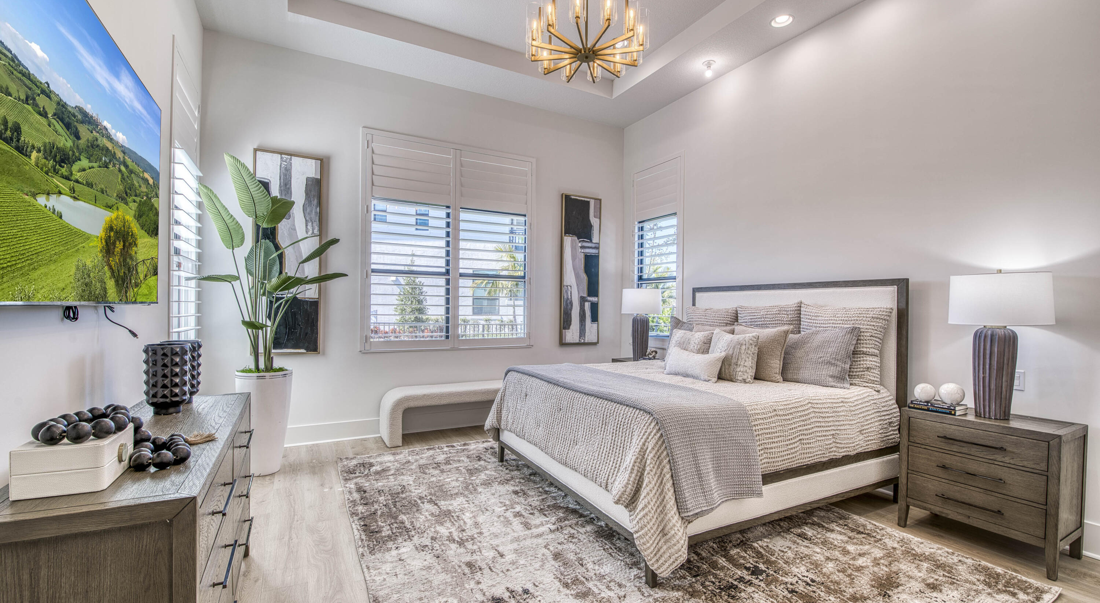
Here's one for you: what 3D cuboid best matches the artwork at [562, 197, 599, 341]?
[{"bbox_3d":[0.401,-0.403,5.920,0.577,1.900,0.045,1,0,-29],"label":"artwork"}]

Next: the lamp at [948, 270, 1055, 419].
[{"bbox_3d":[2.659,0.249,2.726,0.455,0.870,0.455,1,-1,-29],"label":"lamp"}]

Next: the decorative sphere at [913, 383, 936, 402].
[{"bbox_3d":[2.384,0.579,2.913,0.111,0.111,0.111,1,-1,-29],"label":"decorative sphere"}]

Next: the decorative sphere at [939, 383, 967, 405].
[{"bbox_3d":[2.487,0.572,2.839,0.126,0.124,0.126,1,0,-29],"label":"decorative sphere"}]

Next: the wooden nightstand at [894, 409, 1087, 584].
[{"bbox_3d":[2.619,1.061,2.755,0.455,0.743,0.705,1,0,-29],"label":"wooden nightstand"}]

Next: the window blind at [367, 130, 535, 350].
[{"bbox_3d":[-1.073,-0.619,5.200,2.000,2.300,0.100,1,-1,-29],"label":"window blind"}]

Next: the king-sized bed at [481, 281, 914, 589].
[{"bbox_3d":[1.058,0.618,3.667,2.380,1.590,2.090,1,0,-27],"label":"king-sized bed"}]

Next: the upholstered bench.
[{"bbox_3d":[-0.995,1.176,5.009,1.540,0.510,0.450,1,-1,-29],"label":"upholstered bench"}]

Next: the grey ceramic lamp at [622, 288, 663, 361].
[{"bbox_3d":[1.083,0.269,5.377,0.452,0.870,0.452,1,0,0],"label":"grey ceramic lamp"}]

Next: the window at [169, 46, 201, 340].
[{"bbox_3d":[-2.774,-0.650,3.493,0.100,2.300,0.930,1,-1,-29],"label":"window"}]

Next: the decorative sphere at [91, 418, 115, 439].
[{"bbox_3d":[-1.216,0.347,1.246,0.051,0.054,0.051,1,0,-29],"label":"decorative sphere"}]

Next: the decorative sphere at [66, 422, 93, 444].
[{"bbox_3d":[-1.219,0.342,1.188,0.051,0.050,0.051,1,-1,-29],"label":"decorative sphere"}]

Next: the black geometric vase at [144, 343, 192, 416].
[{"bbox_3d":[-1.691,0.345,2.030,0.166,0.298,0.166,1,0,-29],"label":"black geometric vase"}]

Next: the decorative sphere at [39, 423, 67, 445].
[{"bbox_3d":[-1.275,0.341,1.176,0.051,0.049,0.051,1,-1,-29],"label":"decorative sphere"}]

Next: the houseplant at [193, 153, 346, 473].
[{"bbox_3d":[-2.303,0.110,3.827,1.080,2.570,0.930,1,-1,-29],"label":"houseplant"}]

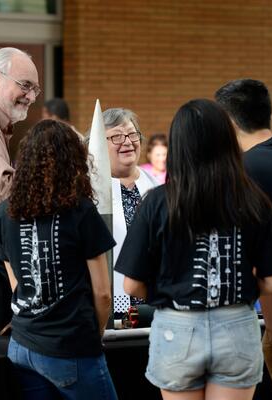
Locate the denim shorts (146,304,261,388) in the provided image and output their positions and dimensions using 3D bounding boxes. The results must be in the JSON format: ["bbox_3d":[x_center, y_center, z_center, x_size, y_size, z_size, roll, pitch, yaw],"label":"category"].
[{"bbox_3d":[0.214,0.465,6.350,0.370,0.280,0.270,0,1,-7],"label":"denim shorts"}]

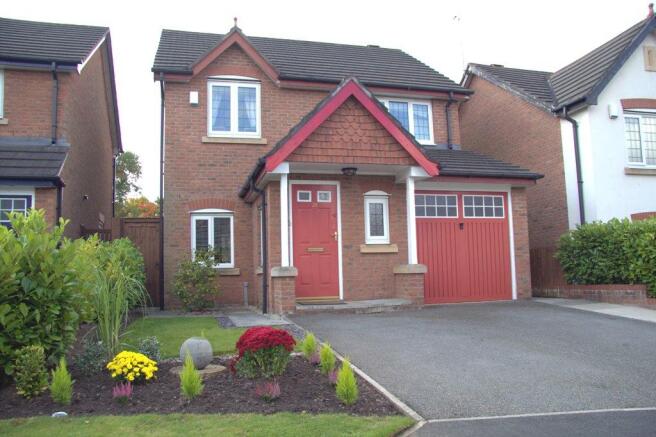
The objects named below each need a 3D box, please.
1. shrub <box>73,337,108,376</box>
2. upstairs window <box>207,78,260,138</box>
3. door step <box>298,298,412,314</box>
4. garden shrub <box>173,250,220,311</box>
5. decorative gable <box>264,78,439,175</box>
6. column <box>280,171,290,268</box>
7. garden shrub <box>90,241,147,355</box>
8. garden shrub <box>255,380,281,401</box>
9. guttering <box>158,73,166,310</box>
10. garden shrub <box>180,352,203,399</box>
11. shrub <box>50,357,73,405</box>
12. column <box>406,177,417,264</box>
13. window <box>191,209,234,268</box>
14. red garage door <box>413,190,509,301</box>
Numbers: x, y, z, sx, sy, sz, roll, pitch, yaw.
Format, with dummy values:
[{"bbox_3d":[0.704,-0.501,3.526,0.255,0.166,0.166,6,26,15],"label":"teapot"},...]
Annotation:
[{"bbox_3d":[-2.193,1.289,5.235,0.309,0.342,0.309,0,-6,-15],"label":"shrub"},{"bbox_3d":[-2.057,-2.391,12.382,1.151,1.230,0.120,0,-6,-15],"label":"upstairs window"},{"bbox_3d":[0.364,1.499,9.449,2.020,0.140,0.750,0,-6,-15],"label":"door step"},{"bbox_3d":[-2.627,1.224,11.303,0.937,1.167,0.900,0,-6,-16],"label":"garden shrub"},{"bbox_3d":[0.394,-1.487,9.273,2.905,1.591,0.300,0,-6,-15],"label":"decorative gable"},{"bbox_3d":[-0.694,0.035,9.047,0.105,1.490,0.105,0,-6,-16],"label":"column"},{"bbox_3d":[-2.236,0.880,6.057,0.568,1.207,0.568,0,-6,-15],"label":"garden shrub"},{"bbox_3d":[-0.481,1.371,4.530,0.200,0.140,0.200,0,-5,-16],"label":"garden shrub"},{"bbox_3d":[-3.441,-0.609,11.725,0.100,4.964,0.130,0,-6,-15],"label":"guttering"},{"bbox_3d":[-1.143,1.309,4.731,0.179,0.400,0.179,0,-6,-16],"label":"garden shrub"},{"bbox_3d":[-2.097,1.270,4.448,0.169,0.361,0.169,0,-5,-16],"label":"shrub"},{"bbox_3d":[1.439,0.048,9.670,0.105,1.475,0.105,0,-6,-16],"label":"column"},{"bbox_3d":[-2.494,0.442,12.208,0.919,1.279,0.100,0,-5,-16],"label":"window"},{"bbox_3d":[2.563,0.531,10.846,2.110,2.120,0.080,0,-6,-16],"label":"red garage door"}]

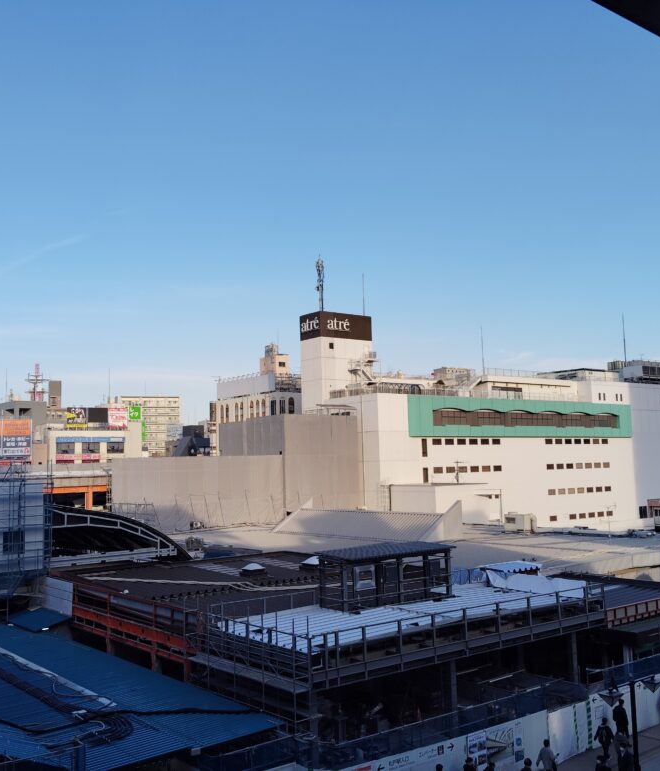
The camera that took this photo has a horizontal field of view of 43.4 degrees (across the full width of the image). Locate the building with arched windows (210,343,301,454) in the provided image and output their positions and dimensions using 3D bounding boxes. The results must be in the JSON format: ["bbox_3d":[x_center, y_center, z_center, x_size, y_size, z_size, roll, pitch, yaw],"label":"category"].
[{"bbox_3d":[-9.151,12.363,140.892,14.000,38.200,17.500,3,-7,-39],"label":"building with arched windows"}]

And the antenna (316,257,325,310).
[{"bbox_3d":[-1.414,-15.448,127.500,1.200,8.800,1.200,-2,-6,0],"label":"antenna"}]

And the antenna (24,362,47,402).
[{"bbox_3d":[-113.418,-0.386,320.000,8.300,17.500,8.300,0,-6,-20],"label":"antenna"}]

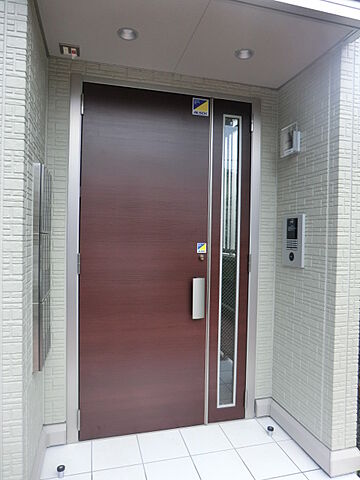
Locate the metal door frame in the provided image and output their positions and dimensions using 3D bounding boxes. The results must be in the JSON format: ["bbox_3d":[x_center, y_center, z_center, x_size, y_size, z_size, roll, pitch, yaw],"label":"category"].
[{"bbox_3d":[-0.075,0.141,2.393,1.368,2.431,0.100,1,1,-15],"label":"metal door frame"}]

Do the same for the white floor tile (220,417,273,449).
[{"bbox_3d":[0.469,1.371,2.354,0.297,0.010,0.297,1,1,-15],"label":"white floor tile"}]

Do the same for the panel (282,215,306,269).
[{"bbox_3d":[0.777,0.008,2.276,0.027,0.353,0.225,1,1,-15],"label":"panel"}]

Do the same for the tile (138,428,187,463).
[{"bbox_3d":[-0.112,1.365,2.202,0.297,0.010,0.297,1,1,-15],"label":"tile"}]

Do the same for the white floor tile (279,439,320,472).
[{"bbox_3d":[0.749,1.378,2.125,0.127,0.010,0.297,1,1,-15],"label":"white floor tile"}]

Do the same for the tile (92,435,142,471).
[{"bbox_3d":[-0.402,1.361,2.126,0.297,0.010,0.297,1,1,-15],"label":"tile"}]

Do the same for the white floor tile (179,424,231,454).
[{"bbox_3d":[0.178,1.368,2.278,0.297,0.010,0.297,1,1,-15],"label":"white floor tile"}]

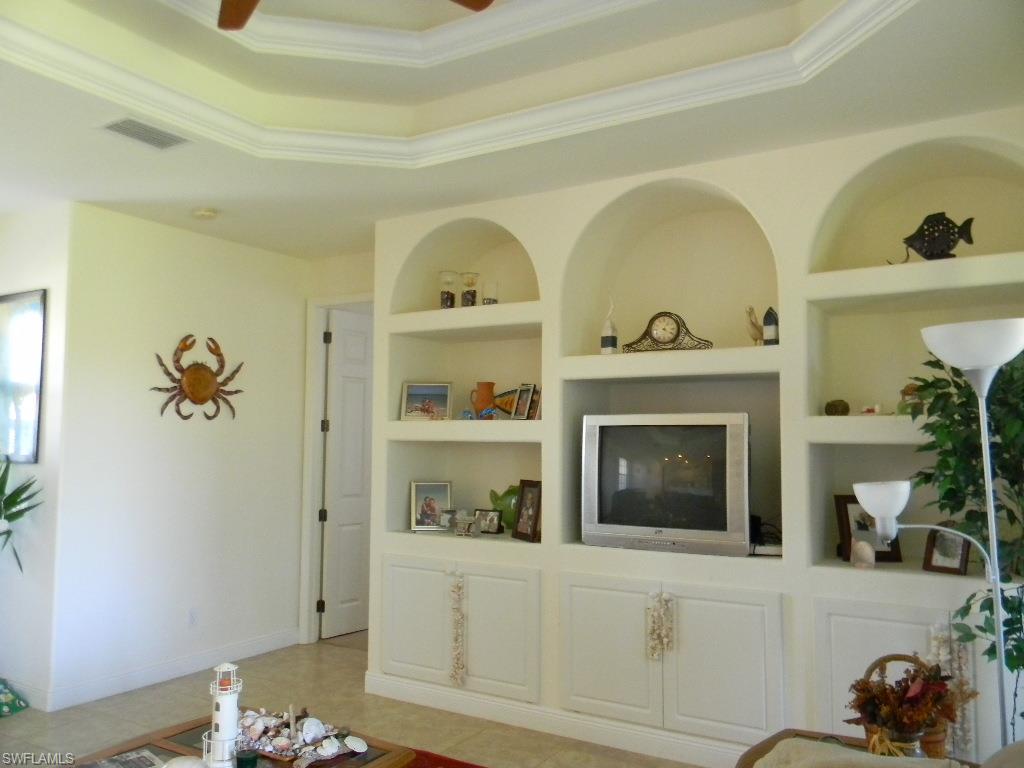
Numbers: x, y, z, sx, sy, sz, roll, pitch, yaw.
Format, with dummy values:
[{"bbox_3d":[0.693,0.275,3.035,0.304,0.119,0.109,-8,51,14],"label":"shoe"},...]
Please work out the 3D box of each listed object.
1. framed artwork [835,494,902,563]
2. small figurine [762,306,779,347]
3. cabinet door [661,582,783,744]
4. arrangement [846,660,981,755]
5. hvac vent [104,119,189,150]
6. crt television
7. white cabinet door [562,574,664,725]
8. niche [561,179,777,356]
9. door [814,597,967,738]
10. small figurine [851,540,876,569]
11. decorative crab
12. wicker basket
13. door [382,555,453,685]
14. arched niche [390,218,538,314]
[{"bbox_3d":[1.667,0.680,3.887,0.264,0.315,0.025,0,-24,5],"label":"framed artwork"},{"bbox_3d":[1.229,-0.266,3.924,0.057,0.200,0.057,-2,-5,31],"label":"small figurine"},{"bbox_3d":[0.963,1.287,3.824,0.563,0.685,0.025,-2,-5,30],"label":"cabinet door"},{"bbox_3d":[1.076,0.910,2.266,0.280,0.290,0.240,-2,-5,30],"label":"arrangement"},{"bbox_3d":[-1.617,-1.094,3.668,0.219,0.018,0.327,-2,-5,31],"label":"hvac vent"},{"bbox_3d":[0.875,0.503,4.305,0.845,0.665,0.540,-2,-5,30],"label":"crt television"},{"bbox_3d":[0.485,1.308,4.106,0.553,0.680,0.025,-2,-5,31],"label":"white cabinet door"},{"bbox_3d":[0.887,-0.562,4.338,1.120,0.847,0.569,-2,-5,31],"label":"niche"},{"bbox_3d":[1.544,1.267,3.458,0.523,0.680,0.025,-2,-5,31],"label":"door"},{"bbox_3d":[1.538,0.745,3.623,0.105,0.120,0.090,-2,-5,30],"label":"small figurine"},{"bbox_3d":[-1.995,-0.043,5.352,0.060,0.553,0.718,-2,-5,31],"label":"decorative crab"},{"bbox_3d":[1.094,0.909,2.317,0.214,0.302,0.210,-2,-5,31],"label":"wicker basket"},{"bbox_3d":[-0.535,1.337,4.706,0.525,0.685,0.025,-2,-5,30],"label":"door"},{"bbox_3d":[-0.132,-0.667,4.957,1.005,0.510,0.580,-2,-5,30],"label":"arched niche"}]

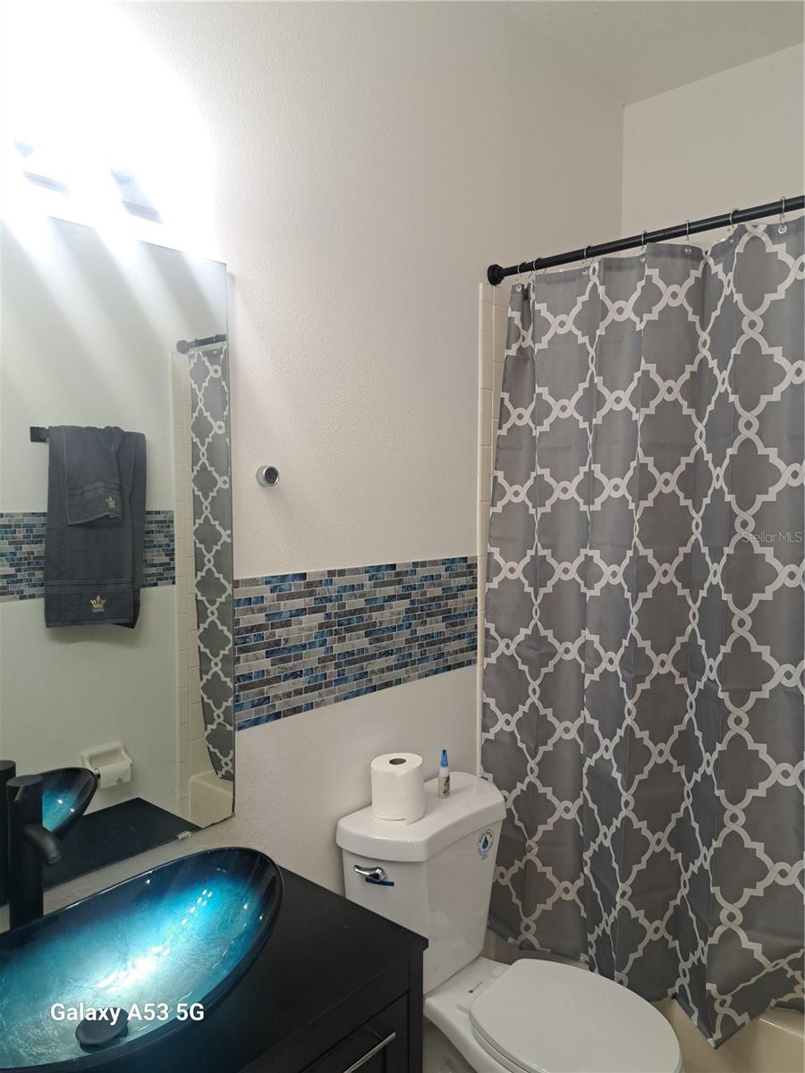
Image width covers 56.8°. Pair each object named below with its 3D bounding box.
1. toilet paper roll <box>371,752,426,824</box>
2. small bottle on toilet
[{"bbox_3d":[-0.009,0.556,1.656,0.115,0.109,0.115,0,3,0],"label":"toilet paper roll"},{"bbox_3d":[0.099,0.551,1.734,0.026,0.110,0.026,0,3,0],"label":"small bottle on toilet"}]

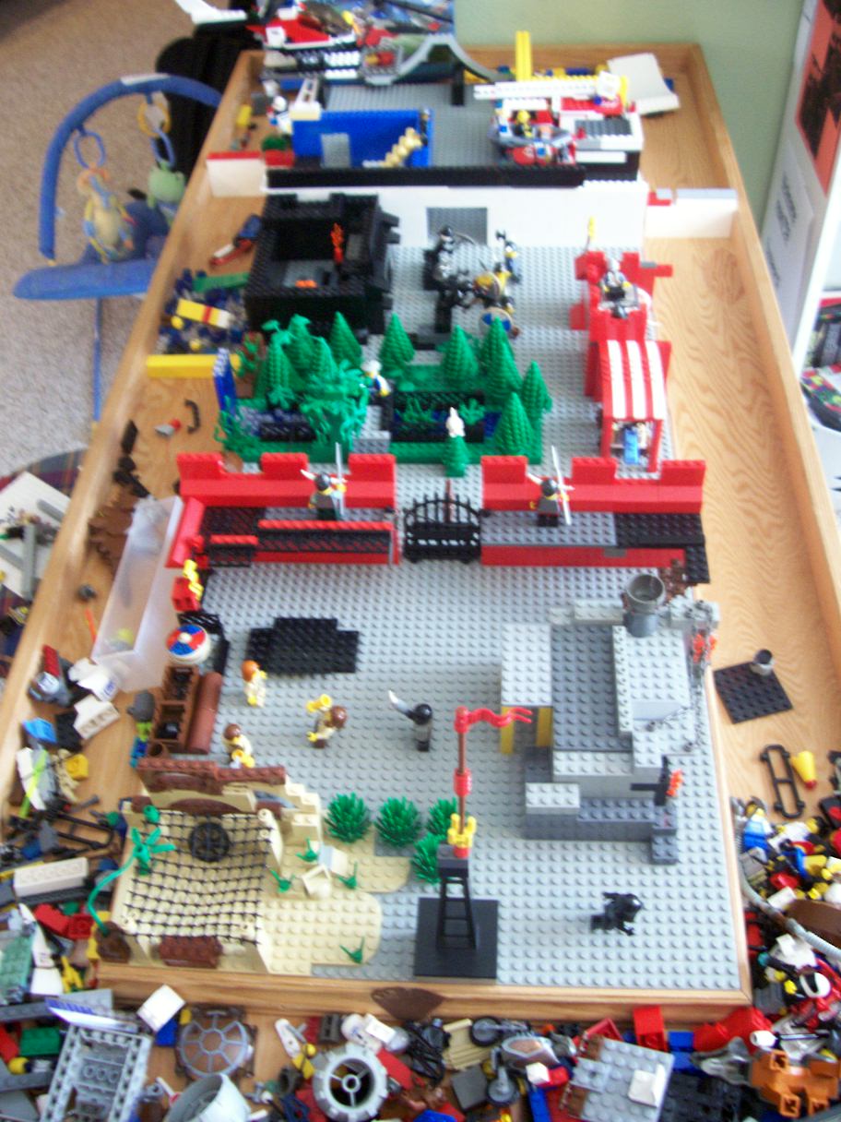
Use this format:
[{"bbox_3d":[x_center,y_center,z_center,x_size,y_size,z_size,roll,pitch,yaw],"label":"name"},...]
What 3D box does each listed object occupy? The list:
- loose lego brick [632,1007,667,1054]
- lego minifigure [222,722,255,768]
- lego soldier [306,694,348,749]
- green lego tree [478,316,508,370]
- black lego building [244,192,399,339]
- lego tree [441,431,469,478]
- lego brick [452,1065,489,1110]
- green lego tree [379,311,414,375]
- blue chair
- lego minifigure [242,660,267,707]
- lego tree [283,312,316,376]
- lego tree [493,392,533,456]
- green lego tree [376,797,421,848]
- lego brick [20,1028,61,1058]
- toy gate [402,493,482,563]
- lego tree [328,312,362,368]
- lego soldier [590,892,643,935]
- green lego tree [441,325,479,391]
[{"bbox_3d":[0.133,0.273,0.639,0.016,0.016,0.022,-7,17,9],"label":"loose lego brick"},{"bbox_3d":[-0.123,0.124,0.734,0.021,0.042,0.018,-10,50,-6],"label":"lego minifigure"},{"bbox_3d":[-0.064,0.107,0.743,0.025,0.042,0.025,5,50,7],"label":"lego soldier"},{"bbox_3d":[0.068,-0.188,0.966,0.032,0.064,0.032,1,49,4],"label":"green lego tree"},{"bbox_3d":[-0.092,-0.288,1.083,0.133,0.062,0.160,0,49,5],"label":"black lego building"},{"bbox_3d":[0.028,-0.089,0.912,0.022,0.039,0.022,1,49,4],"label":"lego tree"},{"bbox_3d":[0.029,0.310,0.646,0.016,0.010,0.017,-18,50,-11],"label":"lego brick"},{"bbox_3d":[-0.021,-0.196,0.985,0.033,0.064,0.033,0,49,5],"label":"green lego tree"},{"bbox_3d":[-0.411,-0.537,1.785,0.540,0.530,0.480,1,49,4],"label":"blue chair"},{"bbox_3d":[-0.115,0.086,0.775,0.020,0.041,0.024,14,52,16],"label":"lego minifigure"},{"bbox_3d":[-0.105,-0.192,0.979,0.032,0.064,0.032,1,49,4],"label":"lego tree"},{"bbox_3d":[0.076,-0.114,0.901,0.032,0.064,0.032,1,49,4],"label":"lego tree"},{"bbox_3d":[-0.014,0.166,0.698,0.028,0.034,0.028,1,49,4],"label":"green lego tree"},{"bbox_3d":[-0.229,0.289,0.662,0.024,0.011,0.016,1,49,4],"label":"lego brick"},{"bbox_3d":[0.015,-0.028,0.845,0.061,0.070,0.012,0,49,5],"label":"toy gate"},{"bbox_3d":[-0.071,-0.198,0.991,0.032,0.064,0.032,1,49,4],"label":"lego tree"},{"bbox_3d":[0.117,0.210,0.655,0.030,0.030,0.023,5,50,7],"label":"lego soldier"},{"bbox_3d":[0.032,-0.179,0.961,0.032,0.064,0.032,1,49,4],"label":"green lego tree"}]

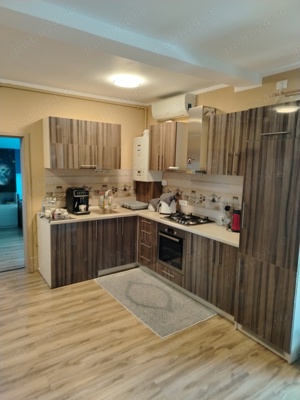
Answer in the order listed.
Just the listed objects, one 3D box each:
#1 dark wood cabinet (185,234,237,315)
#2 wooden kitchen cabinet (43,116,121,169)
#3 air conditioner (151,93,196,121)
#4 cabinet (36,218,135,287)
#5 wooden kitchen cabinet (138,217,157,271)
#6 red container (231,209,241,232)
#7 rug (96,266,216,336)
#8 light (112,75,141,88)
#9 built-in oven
[{"bbox_3d":[0.885,0.777,3.253,0.566,0.731,0.774,-4,9,-35],"label":"dark wood cabinet"},{"bbox_3d":[-0.978,-0.807,4.130,1.079,0.680,0.308,-4,9,-35],"label":"wooden kitchen cabinet"},{"bbox_3d":[0.331,-1.382,4.189,0.212,0.298,0.773,-4,9,-35],"label":"air conditioner"},{"bbox_3d":[-0.914,0.654,4.190,1.315,0.853,0.646,-4,9,-35],"label":"cabinet"},{"bbox_3d":[0.195,0.627,4.237,0.566,0.731,0.472,-4,9,-35],"label":"wooden kitchen cabinet"},{"bbox_3d":[1.015,0.230,3.267,0.116,0.263,0.116,-4,9,-35],"label":"red container"},{"bbox_3d":[-0.021,1.194,3.509,0.798,0.012,1.591,-4,9,-35],"label":"rug"},{"bbox_3d":[-0.274,-1.397,3.282,0.343,0.081,0.343,2,8,0],"label":"light"},{"bbox_3d":[0.482,0.618,3.786,0.566,0.566,0.587,-4,9,-35],"label":"built-in oven"}]

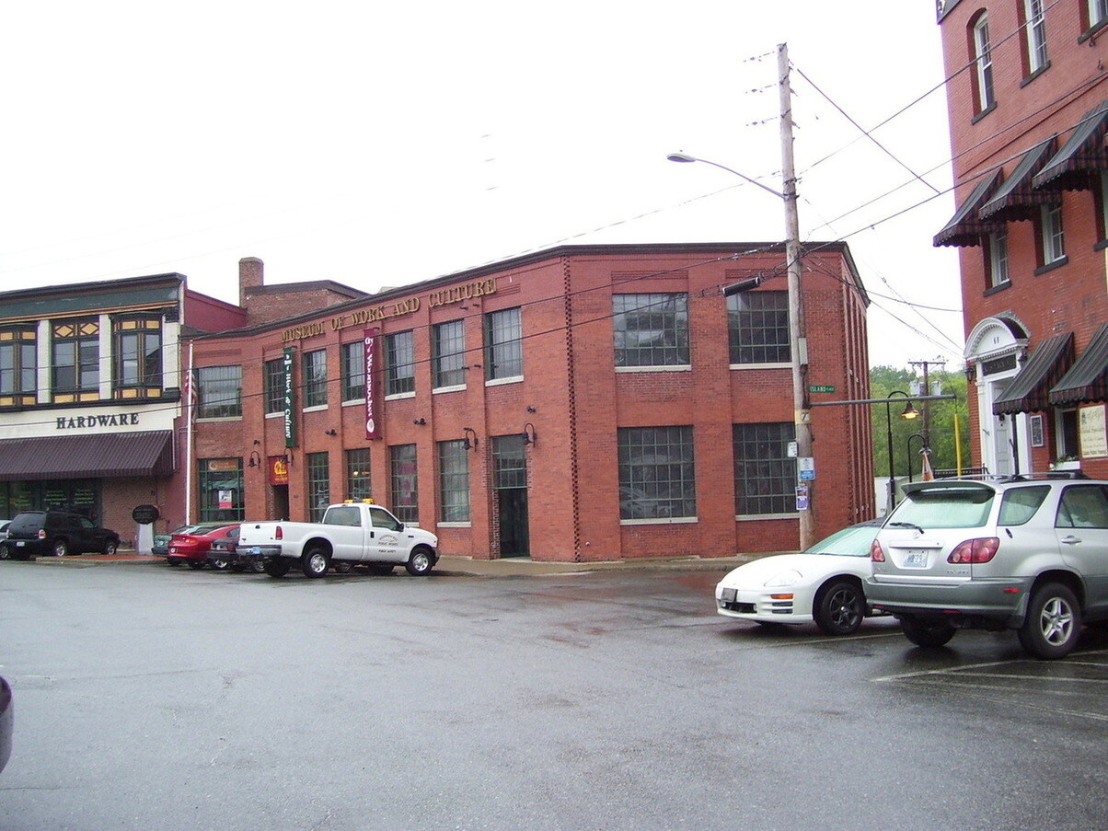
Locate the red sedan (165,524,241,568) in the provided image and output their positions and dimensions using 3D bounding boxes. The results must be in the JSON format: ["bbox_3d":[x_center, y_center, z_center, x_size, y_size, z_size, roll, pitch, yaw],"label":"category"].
[{"bbox_3d":[-9.697,4.087,36.370,1.780,1.370,4.700,-6,-6,44],"label":"red sedan"}]

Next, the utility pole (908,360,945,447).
[{"bbox_3d":[25.273,2.007,76.615,2.500,11.200,0.700,-2,-4,0],"label":"utility pole"}]

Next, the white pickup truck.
[{"bbox_3d":[-5.698,3.368,31.581,2.050,2.030,5.750,-6,-8,42],"label":"white pickup truck"}]

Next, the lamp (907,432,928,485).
[{"bbox_3d":[14.361,2.973,44.847,0.900,4.450,0.470,-3,-4,19],"label":"lamp"}]

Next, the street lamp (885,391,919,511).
[{"bbox_3d":[9.496,1.562,30.847,0.900,4.450,0.470,-3,-4,19],"label":"street lamp"}]

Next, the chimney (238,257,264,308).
[{"bbox_3d":[-14.005,-6.151,53.300,0.970,2.350,0.700,-3,-4,18],"label":"chimney"}]

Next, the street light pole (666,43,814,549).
[{"bbox_3d":[4.169,-2.521,25.672,3.130,11.970,0.600,-1,-4,-14],"label":"street light pole"}]

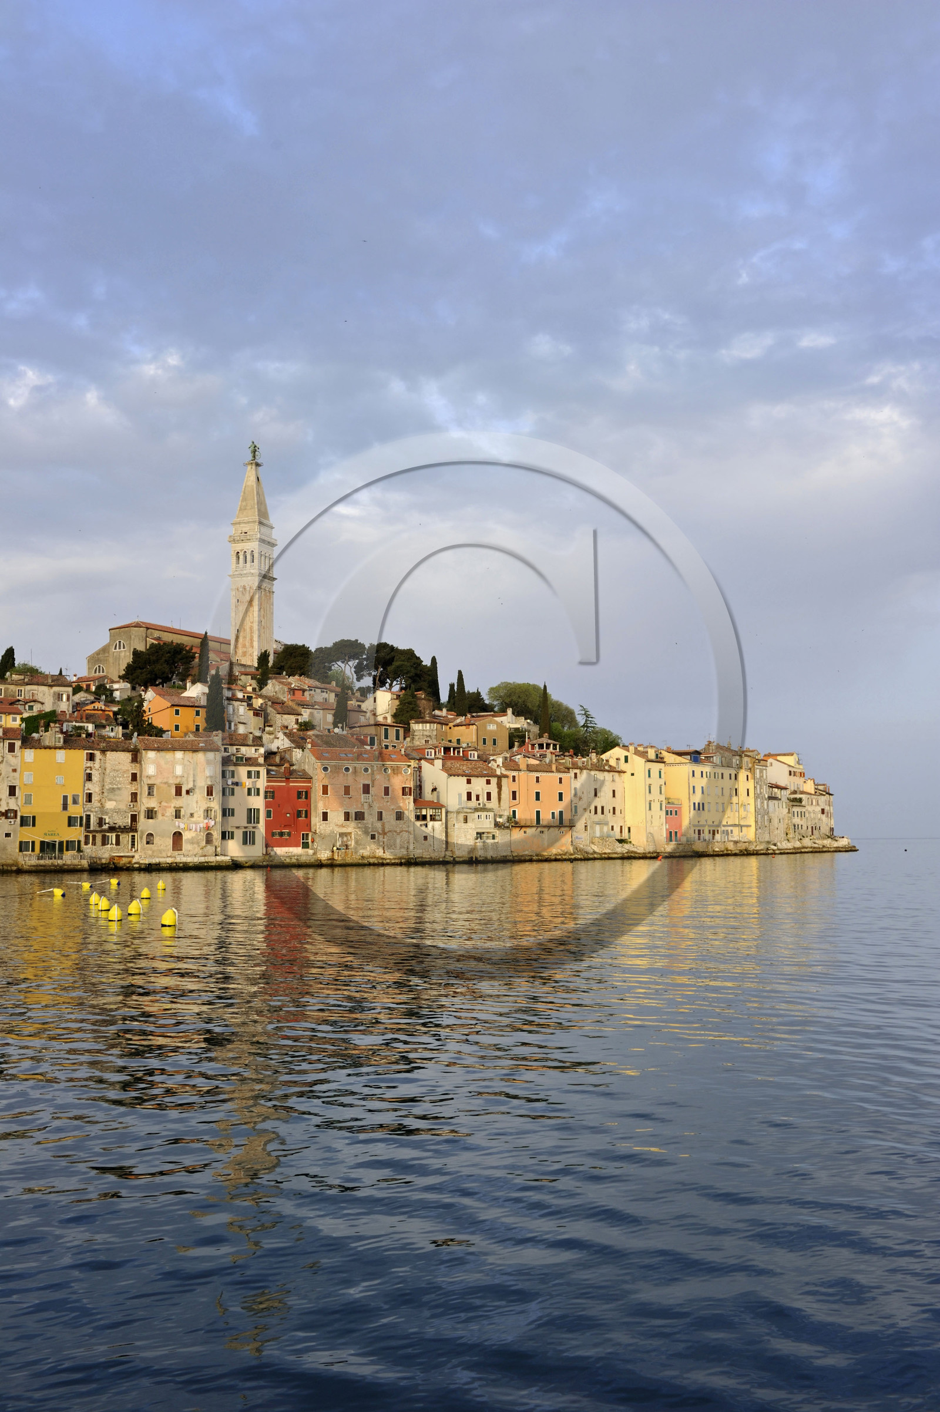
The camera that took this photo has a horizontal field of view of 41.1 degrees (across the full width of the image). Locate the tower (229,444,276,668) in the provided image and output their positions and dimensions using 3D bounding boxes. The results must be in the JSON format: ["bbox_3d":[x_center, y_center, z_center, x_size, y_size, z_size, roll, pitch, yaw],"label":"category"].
[{"bbox_3d":[-54.200,-37.162,313.941,8.600,58.540,8.600,-3,-7,22],"label":"tower"}]

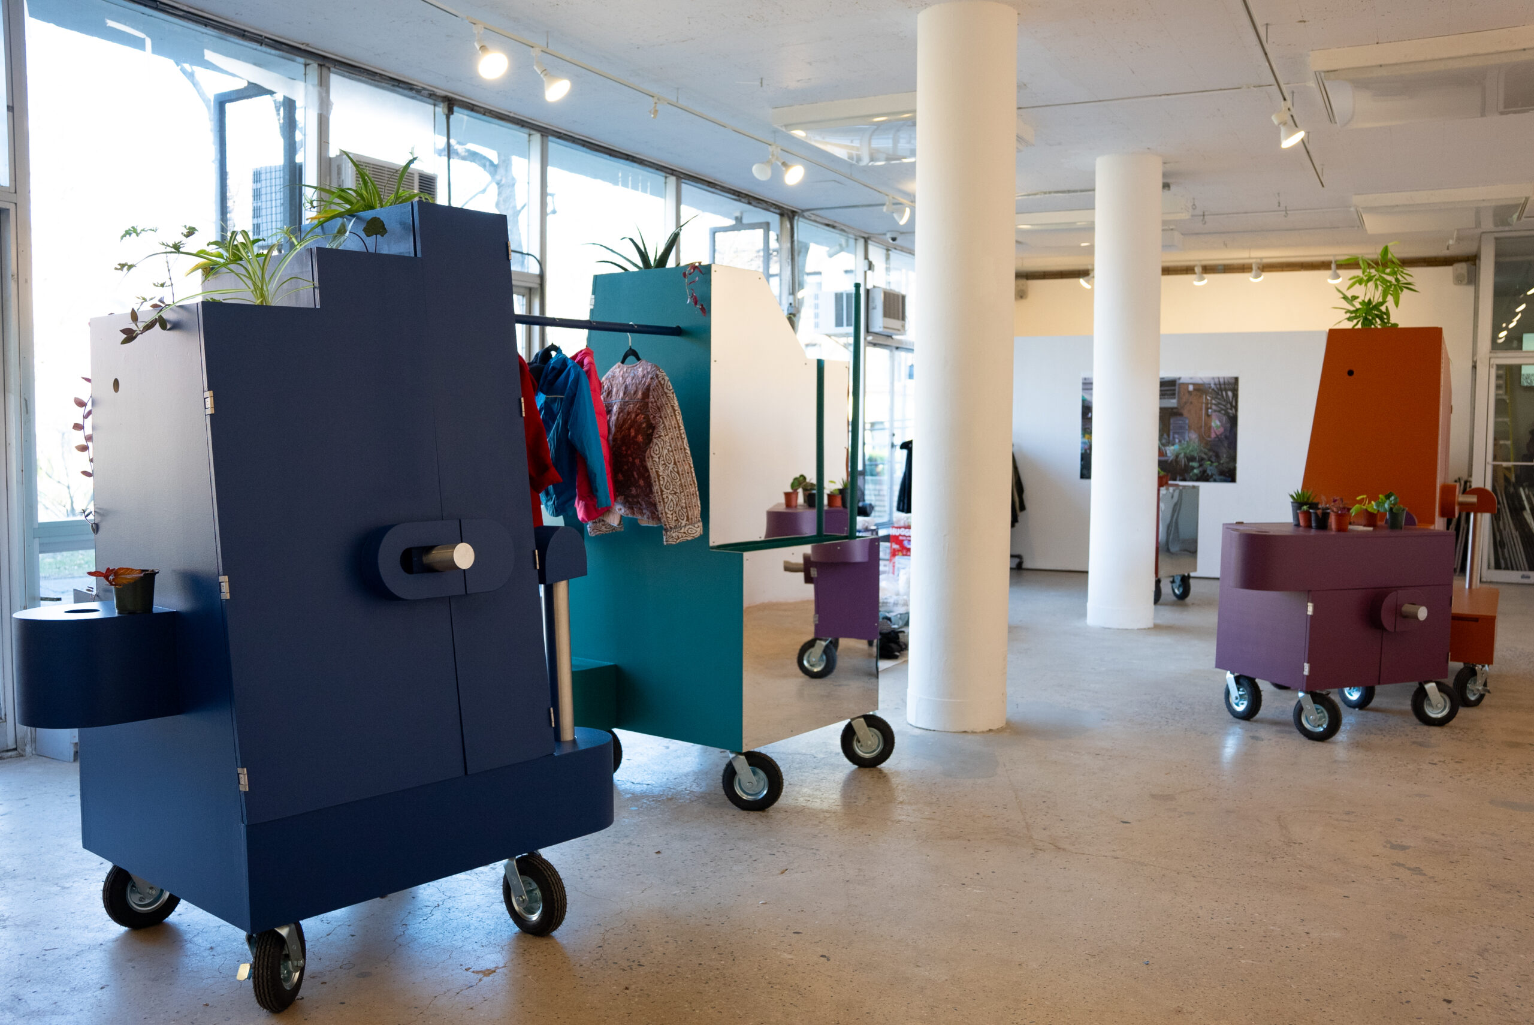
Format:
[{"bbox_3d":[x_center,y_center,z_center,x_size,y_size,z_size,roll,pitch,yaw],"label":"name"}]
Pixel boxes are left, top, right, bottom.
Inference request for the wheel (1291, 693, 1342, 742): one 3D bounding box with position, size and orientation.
[{"bbox_3d":[2.419,0.891,5.612,0.215,0.220,0.085,4,5,40],"label":"wheel"}]

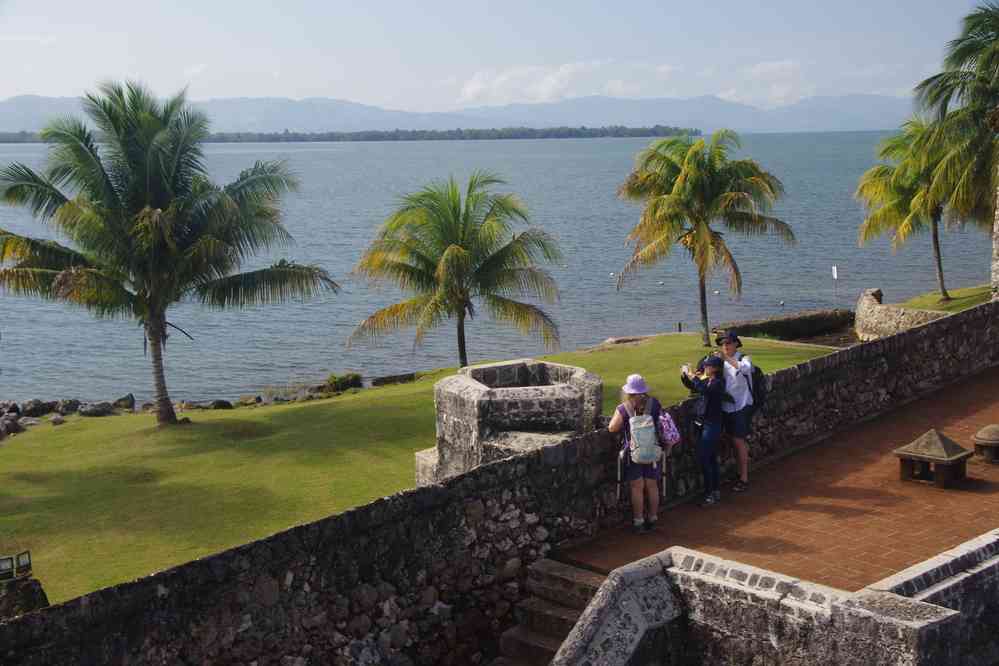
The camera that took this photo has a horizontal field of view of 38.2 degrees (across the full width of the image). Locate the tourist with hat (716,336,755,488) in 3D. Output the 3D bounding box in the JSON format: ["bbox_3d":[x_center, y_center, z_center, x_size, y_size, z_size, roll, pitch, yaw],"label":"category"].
[{"bbox_3d":[2.669,0.863,16.266,0.520,1.777,0.550,-8,11,-43],"label":"tourist with hat"}]

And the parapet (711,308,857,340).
[{"bbox_3d":[9.931,-0.076,49.764,7.239,0.800,0.700,-7,10,-40],"label":"parapet"}]

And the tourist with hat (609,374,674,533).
[{"bbox_3d":[1.444,1.203,14.666,0.620,1.572,0.520,-4,8,-20],"label":"tourist with hat"}]

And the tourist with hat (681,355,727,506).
[{"bbox_3d":[2.271,1.032,15.715,0.580,1.603,0.480,-2,8,-12],"label":"tourist with hat"}]

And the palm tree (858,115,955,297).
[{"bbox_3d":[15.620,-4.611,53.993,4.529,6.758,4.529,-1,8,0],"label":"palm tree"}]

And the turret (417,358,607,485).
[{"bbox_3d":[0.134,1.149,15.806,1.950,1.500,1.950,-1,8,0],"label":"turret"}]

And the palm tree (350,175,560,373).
[{"bbox_3d":[-1.262,-1.715,39.884,5.860,5.520,5.860,-1,8,0],"label":"palm tree"}]

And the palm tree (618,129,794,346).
[{"bbox_3d":[6.300,-2.877,43.750,5.391,6.582,5.391,-1,8,0],"label":"palm tree"}]

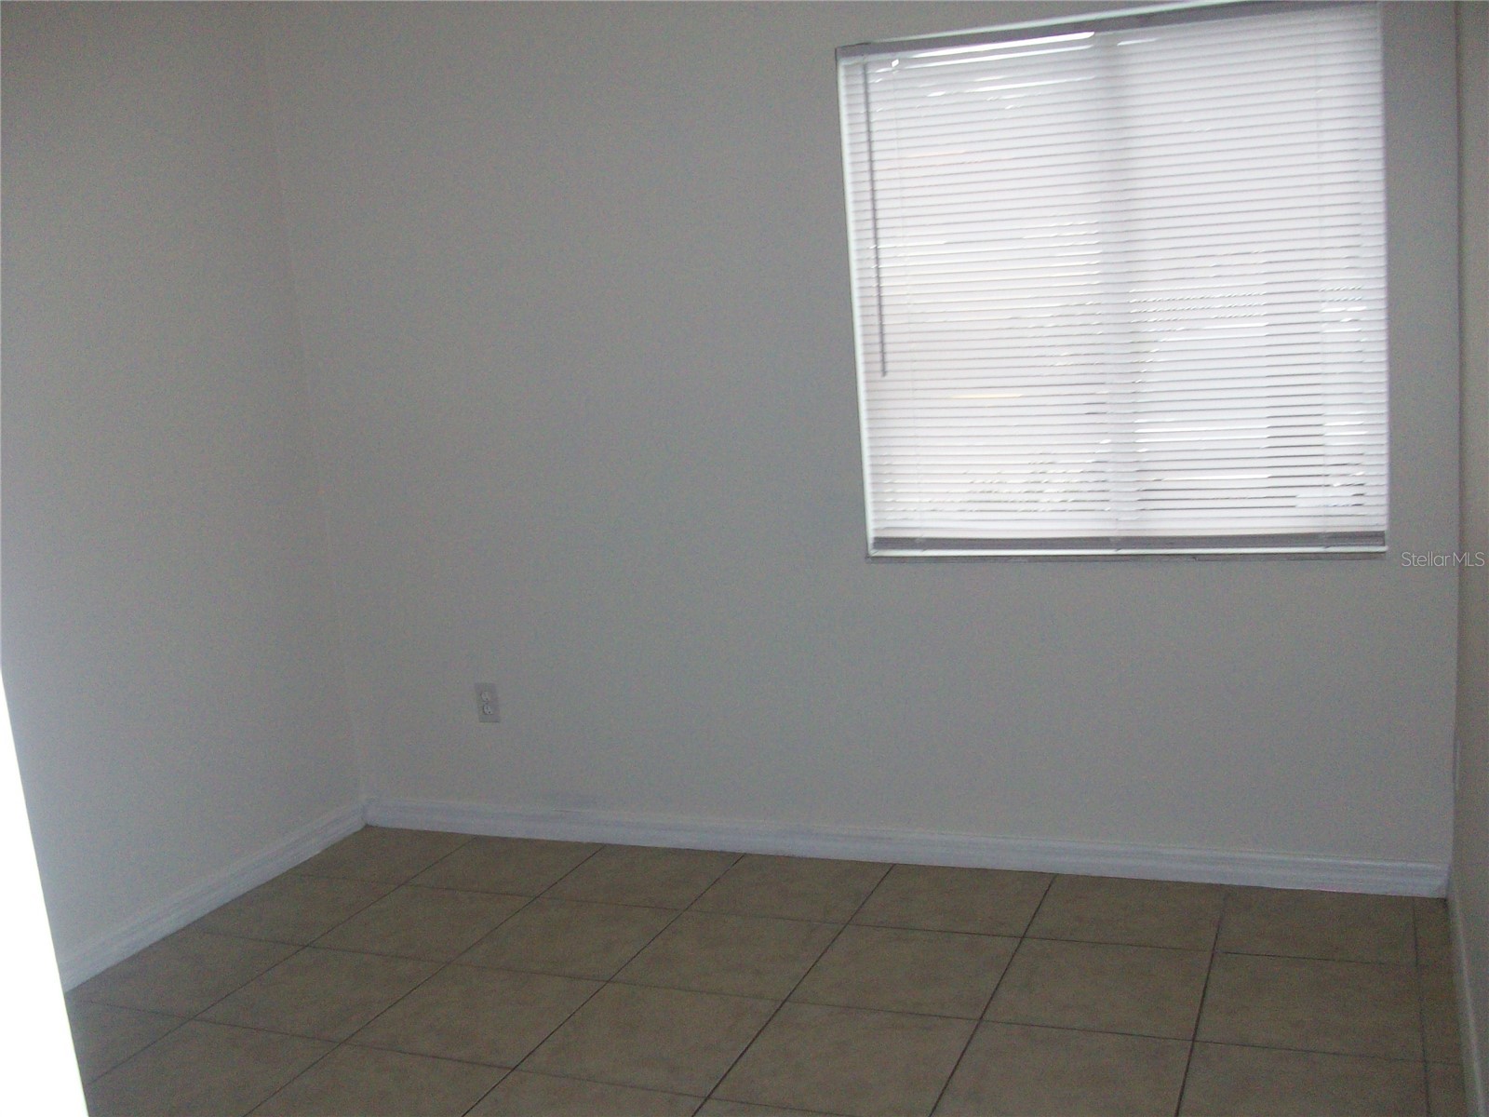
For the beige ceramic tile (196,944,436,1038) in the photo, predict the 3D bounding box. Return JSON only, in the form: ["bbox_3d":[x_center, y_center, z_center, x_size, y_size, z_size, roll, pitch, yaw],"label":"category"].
[{"bbox_3d":[-0.934,0.966,3.253,0.406,0.010,0.406,-1,9,22],"label":"beige ceramic tile"}]

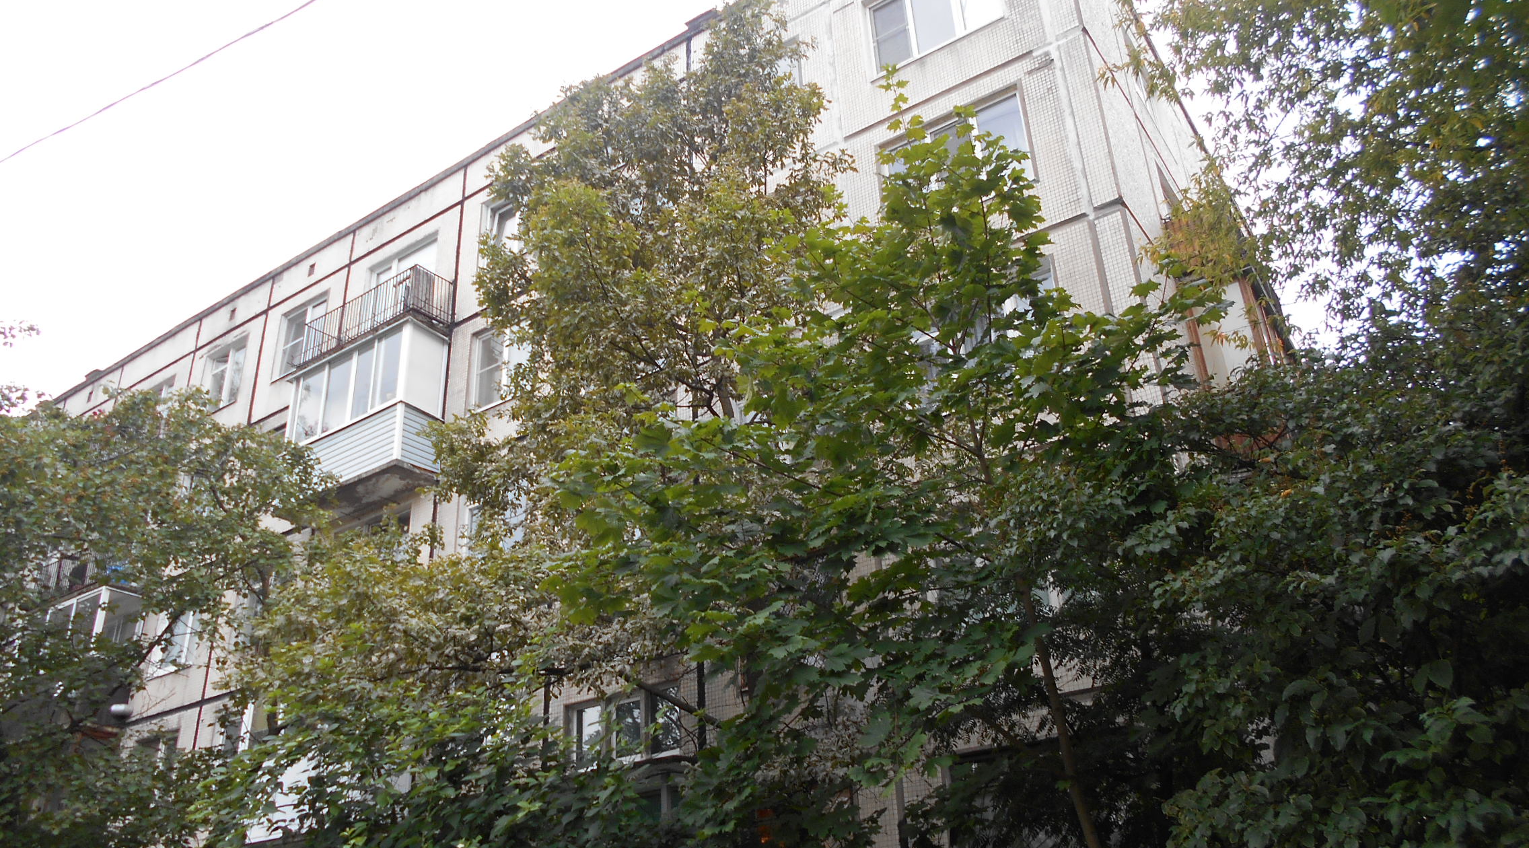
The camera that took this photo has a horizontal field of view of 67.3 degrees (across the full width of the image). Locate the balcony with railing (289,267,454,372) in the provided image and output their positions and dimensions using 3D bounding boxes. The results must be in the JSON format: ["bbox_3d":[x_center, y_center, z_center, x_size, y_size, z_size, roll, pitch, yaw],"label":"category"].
[{"bbox_3d":[-6.884,-1.649,20.280,3.130,1.021,0.845,-19,-30,30],"label":"balcony with railing"}]

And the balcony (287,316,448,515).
[{"bbox_3d":[-6.825,0.023,19.485,3.202,2.650,0.856,-19,-30,30],"label":"balcony"}]

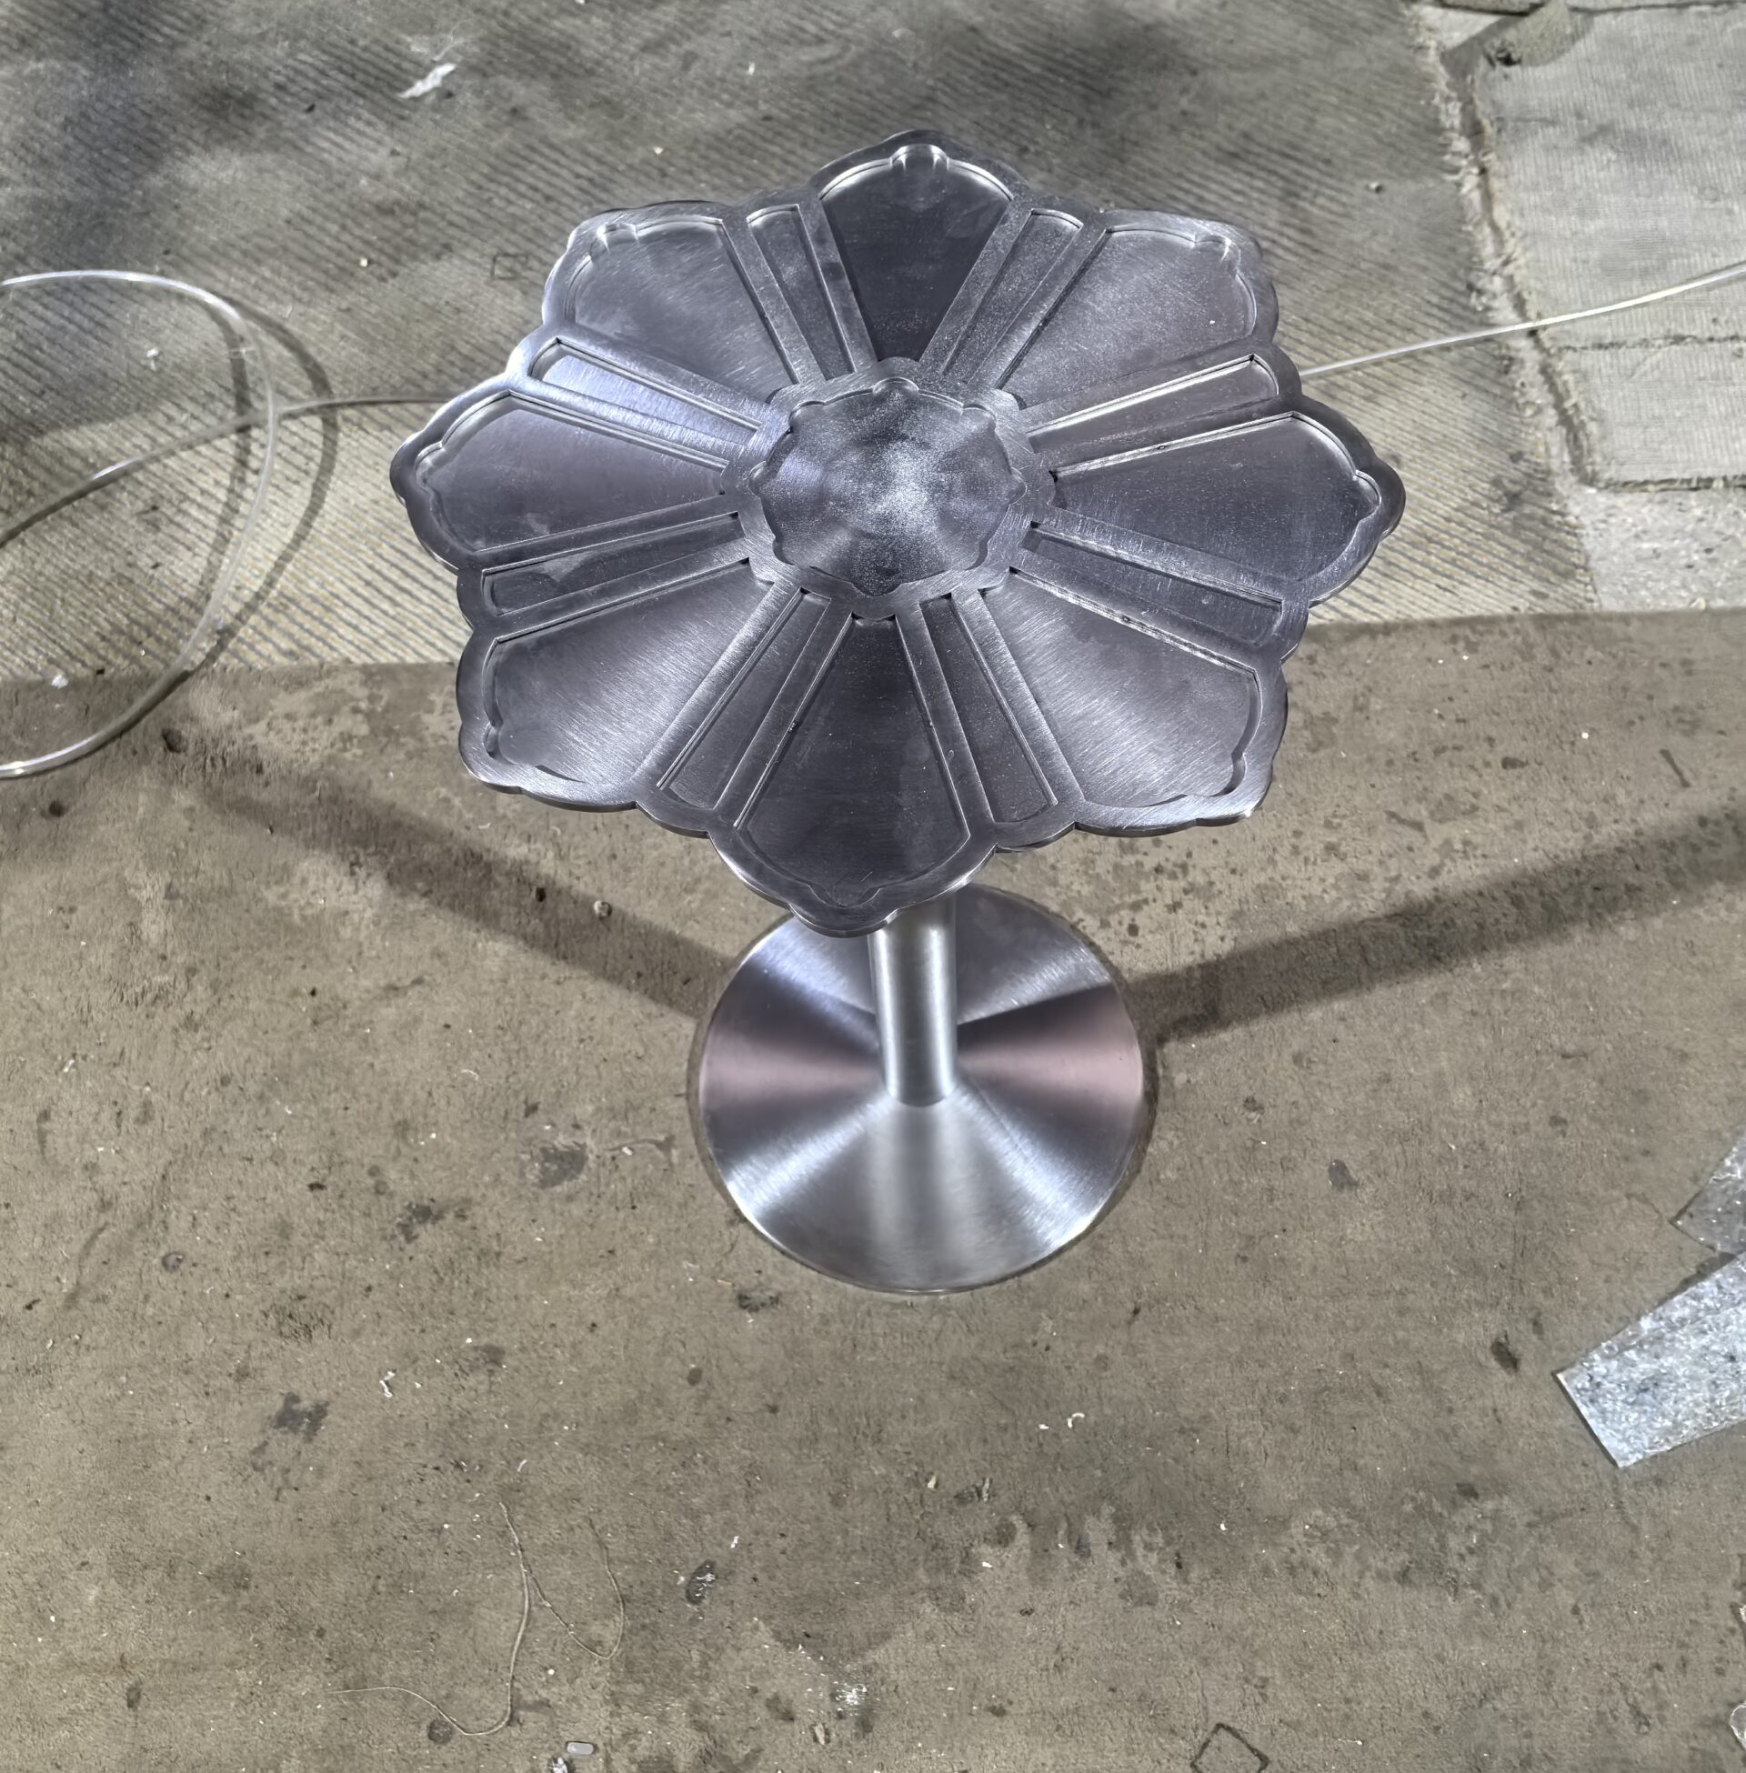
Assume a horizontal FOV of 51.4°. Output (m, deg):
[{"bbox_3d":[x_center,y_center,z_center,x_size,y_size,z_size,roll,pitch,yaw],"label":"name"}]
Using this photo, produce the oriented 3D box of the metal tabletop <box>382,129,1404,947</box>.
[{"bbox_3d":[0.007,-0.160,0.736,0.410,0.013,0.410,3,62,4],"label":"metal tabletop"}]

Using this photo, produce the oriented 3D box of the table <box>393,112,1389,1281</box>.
[{"bbox_3d":[0.020,-0.015,1.007,0.410,0.628,0.410,3,62,4],"label":"table"}]

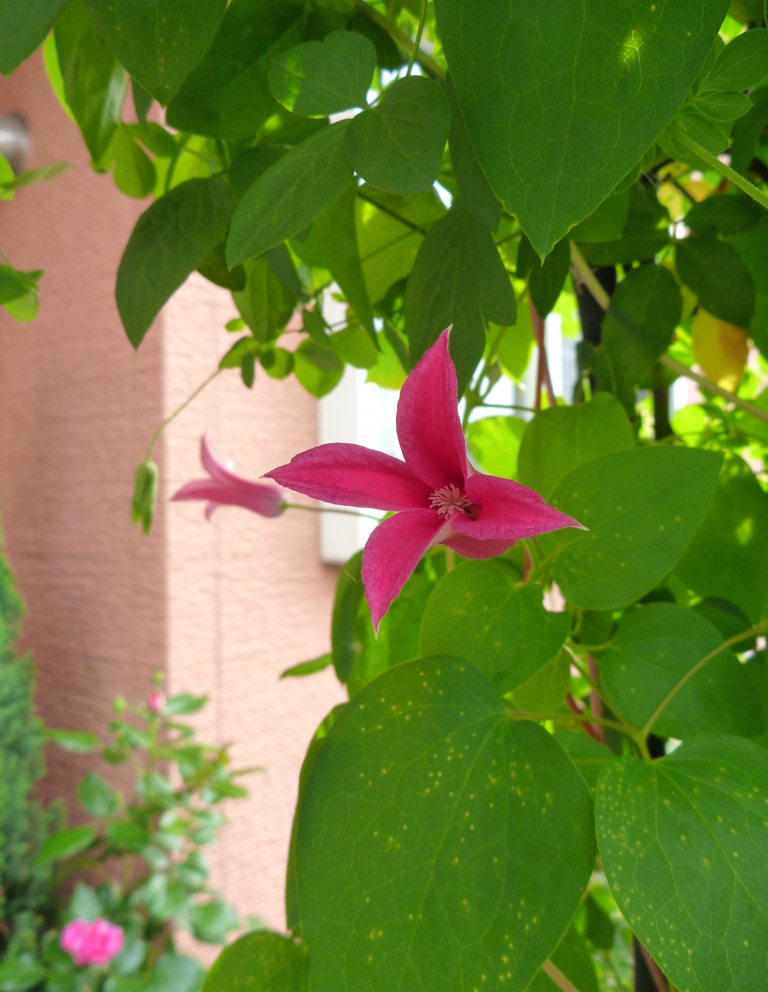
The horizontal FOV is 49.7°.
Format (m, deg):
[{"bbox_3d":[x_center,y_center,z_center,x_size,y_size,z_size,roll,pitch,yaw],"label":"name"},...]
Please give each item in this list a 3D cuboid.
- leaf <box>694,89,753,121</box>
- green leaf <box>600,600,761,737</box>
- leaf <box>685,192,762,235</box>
[{"bbox_3d":[0.123,-0.142,0.300,0.022,0.012,0.012,-1,0,12],"label":"leaf"},{"bbox_3d":[0.130,0.077,0.360,0.071,0.061,0.030,-1,0,12],"label":"green leaf"},{"bbox_3d":[0.193,-0.160,0.470,0.046,0.026,0.025,-1,0,12],"label":"leaf"}]

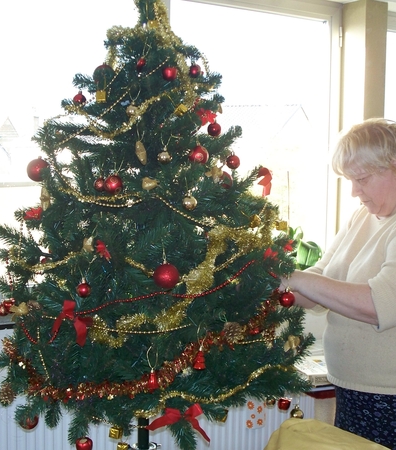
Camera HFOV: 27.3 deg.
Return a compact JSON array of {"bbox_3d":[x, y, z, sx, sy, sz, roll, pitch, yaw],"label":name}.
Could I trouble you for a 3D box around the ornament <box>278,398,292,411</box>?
[{"bbox_3d":[0.267,0.551,2.500,0.038,0.038,0.038,1,4,0],"label":"ornament"}]

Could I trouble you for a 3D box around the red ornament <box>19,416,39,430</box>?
[{"bbox_3d":[-0.449,0.517,2.170,0.054,0.058,0.054,1,4,0],"label":"red ornament"}]

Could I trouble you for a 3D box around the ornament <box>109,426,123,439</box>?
[{"bbox_3d":[-0.223,0.560,2.200,0.028,0.030,0.028,3,4,24],"label":"ornament"}]

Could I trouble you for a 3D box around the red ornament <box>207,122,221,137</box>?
[{"bbox_3d":[0.037,-0.230,1.960,0.033,0.034,0.033,1,4,0],"label":"red ornament"}]

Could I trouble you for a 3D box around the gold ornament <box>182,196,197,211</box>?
[{"bbox_3d":[-0.020,-0.055,2.030,0.035,0.039,0.035,1,4,0],"label":"gold ornament"}]

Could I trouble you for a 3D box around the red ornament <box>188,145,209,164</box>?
[{"bbox_3d":[0.001,-0.173,1.990,0.049,0.051,0.049,1,5,0],"label":"red ornament"}]

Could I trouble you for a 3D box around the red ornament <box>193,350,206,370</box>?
[{"bbox_3d":[0.003,0.306,1.840,0.029,0.044,0.029,1,4,0],"label":"red ornament"}]

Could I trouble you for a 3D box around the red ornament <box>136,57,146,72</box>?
[{"bbox_3d":[-0.142,-0.404,2.050,0.021,0.039,0.021,1,5,0],"label":"red ornament"}]

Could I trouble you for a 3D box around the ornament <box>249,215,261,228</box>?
[{"bbox_3d":[0.140,-0.009,2.020,0.028,0.031,0.027,1,5,4],"label":"ornament"}]

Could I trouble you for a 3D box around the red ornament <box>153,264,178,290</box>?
[{"bbox_3d":[-0.076,0.117,1.895,0.060,0.062,0.060,1,5,0],"label":"red ornament"}]

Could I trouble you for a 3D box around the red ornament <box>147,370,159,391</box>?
[{"bbox_3d":[-0.102,0.356,1.860,0.026,0.050,0.026,1,5,0],"label":"red ornament"}]

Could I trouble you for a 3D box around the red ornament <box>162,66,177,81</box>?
[{"bbox_3d":[-0.075,-0.400,2.150,0.037,0.038,0.037,1,4,0],"label":"red ornament"}]

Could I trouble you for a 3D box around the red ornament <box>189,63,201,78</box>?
[{"bbox_3d":[-0.009,-0.407,2.150,0.030,0.034,0.030,1,5,0],"label":"red ornament"}]

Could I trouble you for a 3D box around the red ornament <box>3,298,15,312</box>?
[{"bbox_3d":[-0.533,0.229,2.300,0.034,0.039,0.034,1,4,0],"label":"red ornament"}]

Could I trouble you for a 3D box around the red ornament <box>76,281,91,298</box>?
[{"bbox_3d":[-0.274,0.154,1.950,0.034,0.041,0.034,0,5,-8],"label":"red ornament"}]

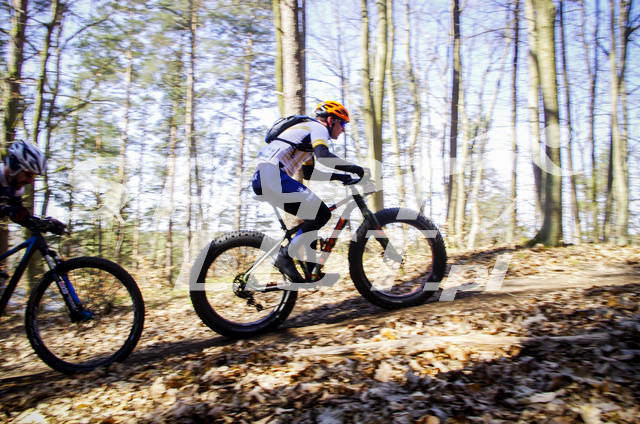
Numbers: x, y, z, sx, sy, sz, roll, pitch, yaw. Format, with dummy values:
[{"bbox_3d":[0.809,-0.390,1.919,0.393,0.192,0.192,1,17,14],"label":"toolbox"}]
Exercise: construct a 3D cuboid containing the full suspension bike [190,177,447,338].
[{"bbox_3d":[0.007,0.287,3.456,1.900,1.030,0.750,-8,1,-10],"label":"full suspension bike"}]

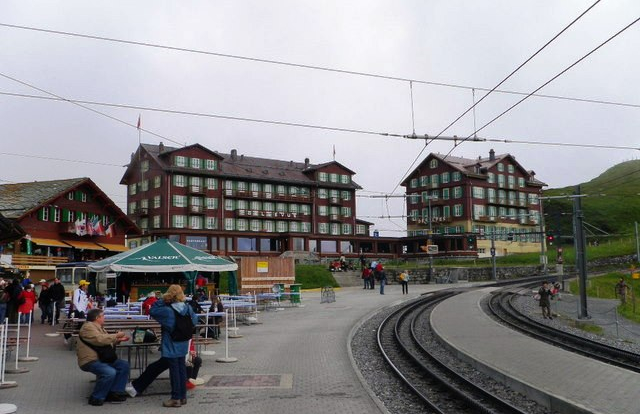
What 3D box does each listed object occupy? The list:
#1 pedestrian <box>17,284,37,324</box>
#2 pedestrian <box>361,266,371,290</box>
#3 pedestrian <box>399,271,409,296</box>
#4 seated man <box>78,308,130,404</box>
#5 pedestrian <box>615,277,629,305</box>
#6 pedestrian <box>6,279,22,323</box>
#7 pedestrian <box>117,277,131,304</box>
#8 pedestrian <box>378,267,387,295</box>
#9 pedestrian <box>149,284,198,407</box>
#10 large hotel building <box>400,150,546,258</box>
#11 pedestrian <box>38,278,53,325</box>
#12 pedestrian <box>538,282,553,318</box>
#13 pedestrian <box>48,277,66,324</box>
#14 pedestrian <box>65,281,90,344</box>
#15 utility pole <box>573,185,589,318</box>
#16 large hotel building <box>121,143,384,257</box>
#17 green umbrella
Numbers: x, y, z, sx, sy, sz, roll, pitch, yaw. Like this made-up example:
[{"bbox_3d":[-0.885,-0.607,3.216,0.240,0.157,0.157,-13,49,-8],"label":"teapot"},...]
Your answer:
[{"bbox_3d":[-11.199,3.732,24.878,0.500,1.550,0.400,-2,-6,11],"label":"pedestrian"},{"bbox_3d":[3.440,5.268,48.086,0.500,1.712,0.380,-2,-6,11],"label":"pedestrian"},{"bbox_3d":[5.926,5.376,46.086,0.450,1.697,0.480,4,-7,-37],"label":"pedestrian"},{"bbox_3d":[-3.102,2.142,9.318,0.800,1.340,0.580,0,-6,-10],"label":"seated man"},{"bbox_3d":[19.148,5.351,41.096,0.620,1.688,0.450,-3,-7,20],"label":"pedestrian"},{"bbox_3d":[-11.718,3.632,24.886,0.520,1.697,0.400,0,-6,-6],"label":"pedestrian"},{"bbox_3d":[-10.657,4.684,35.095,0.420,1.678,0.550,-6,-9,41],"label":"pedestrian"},{"bbox_3d":[3.989,4.695,41.101,0.420,1.786,0.500,2,-7,-22],"label":"pedestrian"},{"bbox_3d":[-2.042,1.923,9.034,0.580,1.668,0.500,3,-7,-30],"label":"pedestrian"},{"bbox_3d":[29.486,0.345,122.321,25.700,18.269,16.200,4,-7,-39],"label":"large hotel building"},{"bbox_3d":[-10.737,3.744,25.292,0.530,1.629,0.380,1,-7,-16],"label":"pedestrian"},{"bbox_3d":[10.244,4.251,29.396,0.580,1.696,0.420,1,-7,-14],"label":"pedestrian"},{"bbox_3d":[-10.141,3.644,24.999,0.600,1.752,0.400,1,-7,-14],"label":"pedestrian"},{"bbox_3d":[-6.783,2.921,18.100,0.600,1.753,0.520,-1,-7,6],"label":"pedestrian"},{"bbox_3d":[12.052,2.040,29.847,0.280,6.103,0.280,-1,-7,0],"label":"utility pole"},{"bbox_3d":[-11.054,0.232,112.432,42.500,17.555,19.300,4,-7,-39],"label":"large hotel building"},{"bbox_3d":[-8.573,2.628,35.000,8.032,1.837,8.032,-1,-6,0],"label":"green umbrella"}]

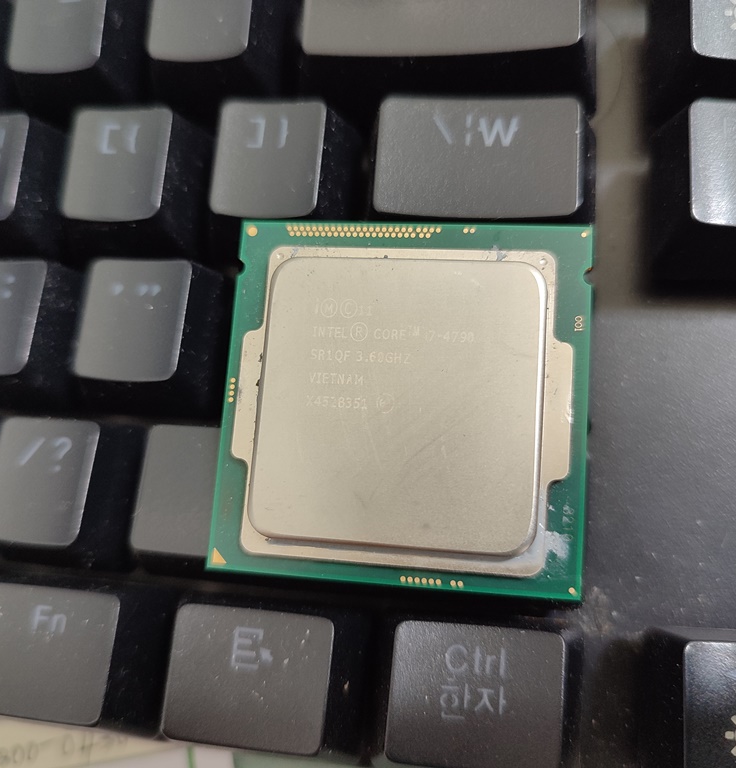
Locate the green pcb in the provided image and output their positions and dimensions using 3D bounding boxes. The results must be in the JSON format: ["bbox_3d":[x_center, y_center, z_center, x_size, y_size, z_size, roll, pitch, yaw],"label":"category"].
[{"bbox_3d":[0.003,0.001,0.072,0.037,0.004,0.037,3,80,10],"label":"green pcb"}]

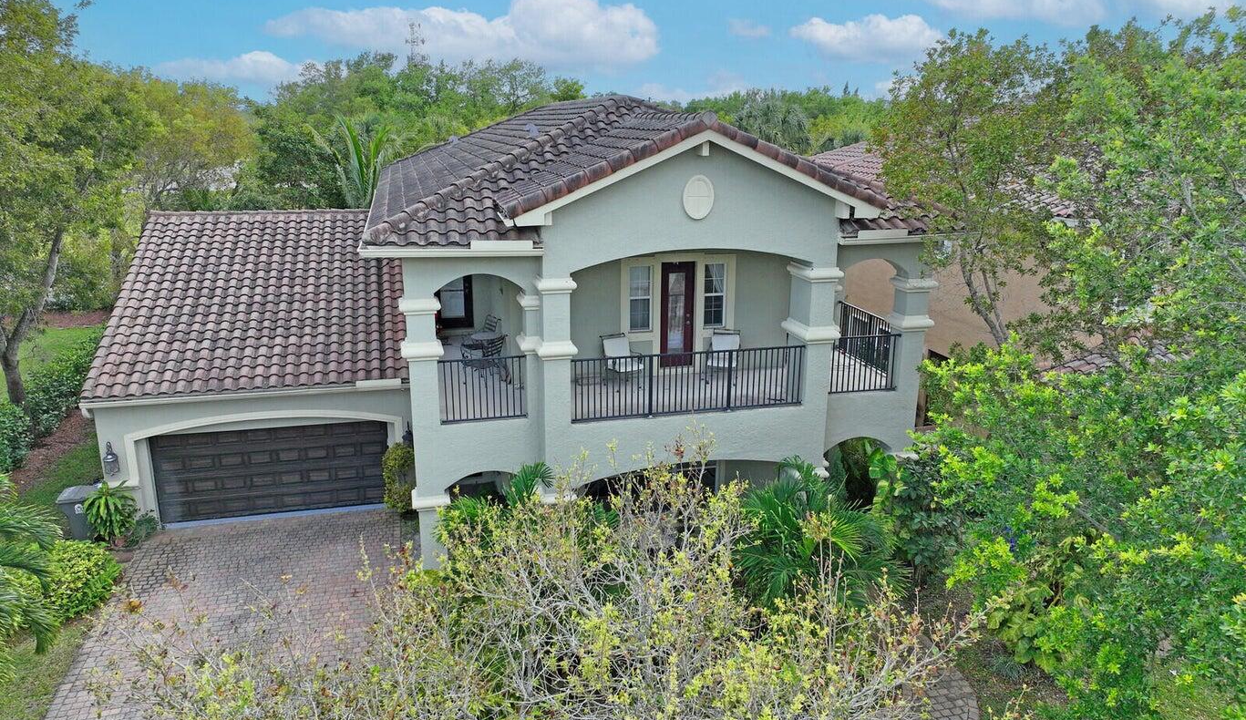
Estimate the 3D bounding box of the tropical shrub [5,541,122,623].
[{"bbox_3d":[-10.655,4.079,16.425,1.600,0.850,2.000,-4,16,-14],"label":"tropical shrub"}]

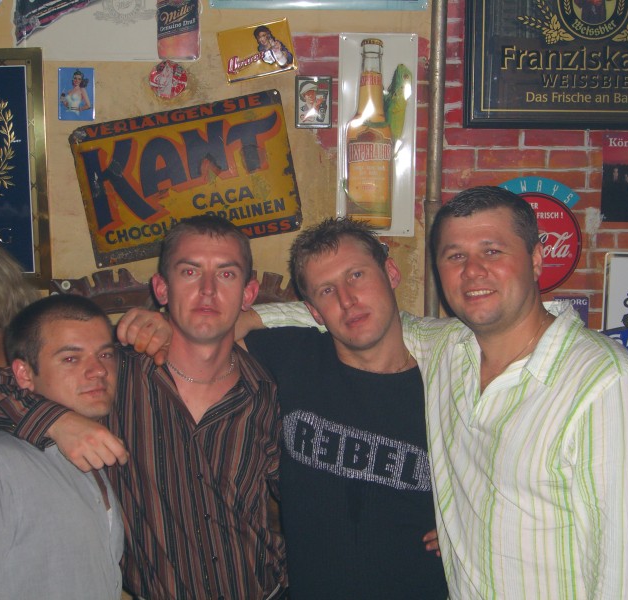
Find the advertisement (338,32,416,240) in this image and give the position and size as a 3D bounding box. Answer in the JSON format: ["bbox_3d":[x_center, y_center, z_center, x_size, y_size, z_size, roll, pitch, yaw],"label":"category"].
[{"bbox_3d":[0.171,-0.444,3.565,0.213,0.547,0.020,1,5,0],"label":"advertisement"}]

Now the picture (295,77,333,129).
[{"bbox_3d":[0.000,-0.535,3.563,0.100,0.142,0.010,0,5,0],"label":"picture"}]

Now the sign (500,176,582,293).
[{"bbox_3d":[0.594,-0.174,3.593,0.279,0.319,0.010,0,5,0],"label":"sign"}]

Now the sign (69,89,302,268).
[{"bbox_3d":[-0.345,-0.329,3.580,0.581,0.384,0.010,-10,5,1],"label":"sign"}]

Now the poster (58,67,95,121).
[{"bbox_3d":[-0.642,-0.556,3.563,0.099,0.141,0.006,0,5,0],"label":"poster"}]

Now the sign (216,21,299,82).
[{"bbox_3d":[-0.152,-0.671,3.551,0.191,0.142,0.010,-11,5,1],"label":"sign"}]

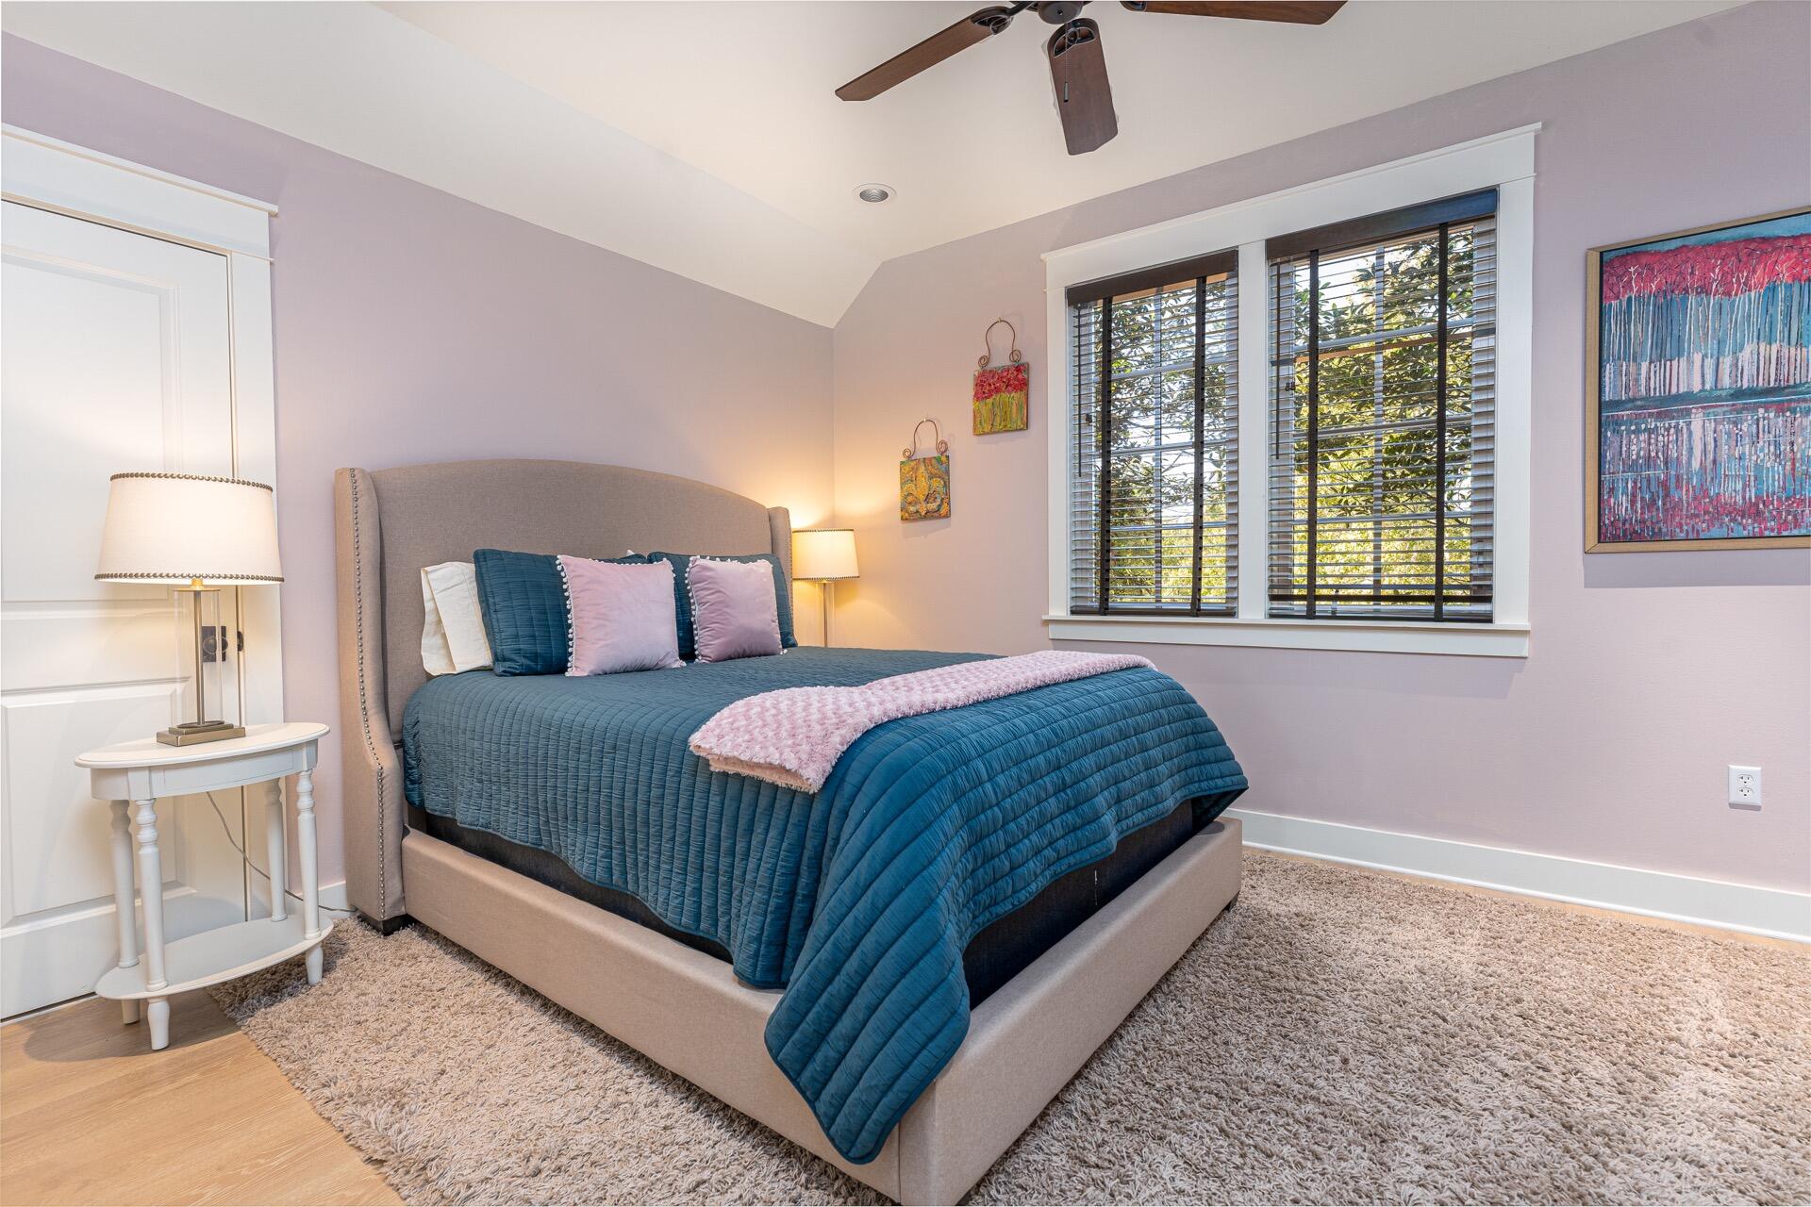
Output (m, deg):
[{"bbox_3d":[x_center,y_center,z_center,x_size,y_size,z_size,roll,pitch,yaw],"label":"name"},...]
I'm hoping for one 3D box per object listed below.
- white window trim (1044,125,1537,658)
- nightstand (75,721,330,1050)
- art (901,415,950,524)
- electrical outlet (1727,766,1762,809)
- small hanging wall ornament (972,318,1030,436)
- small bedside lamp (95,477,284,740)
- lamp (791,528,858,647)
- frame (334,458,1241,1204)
[{"bbox_3d":[1.331,-0.694,3.135,1.782,1.737,0.070,1,2,37],"label":"white window trim"},{"bbox_3d":[-1.760,0.694,2.071,0.391,0.690,0.506,1,2,34],"label":"nightstand"},{"bbox_3d":[0.092,-0.679,4.059,0.304,0.512,0.033,1,2,37],"label":"art"},{"bbox_3d":[2.465,0.536,2.360,0.068,0.115,0.012,1,2,37],"label":"electrical outlet"},{"bbox_3d":[0.440,-1.074,3.784,0.297,0.538,0.033,1,2,37],"label":"small hanging wall ornament"},{"bbox_3d":[-1.803,0.025,2.052,0.360,0.656,0.360,1,2,37],"label":"small bedside lamp"},{"bbox_3d":[-0.403,-0.043,4.026,0.360,0.651,0.360,-1,2,0],"label":"lamp"},{"bbox_3d":[-0.357,0.229,2.591,2.300,1.552,1.774,1,2,37],"label":"frame"}]

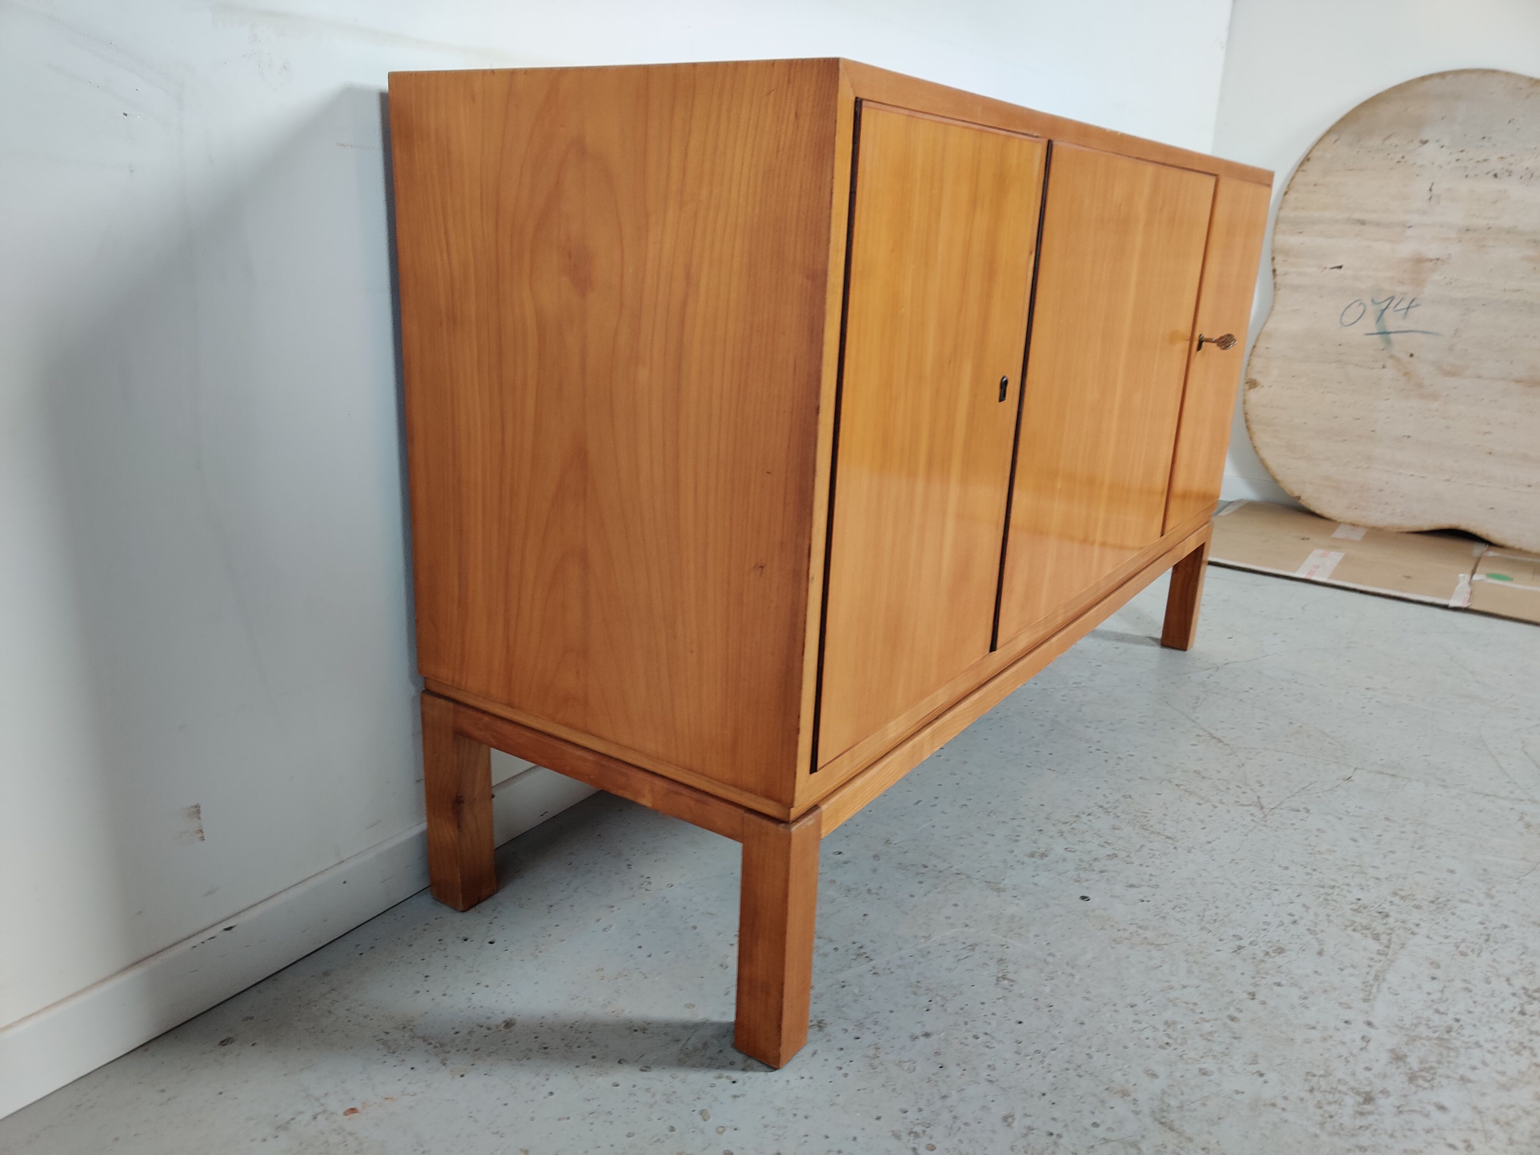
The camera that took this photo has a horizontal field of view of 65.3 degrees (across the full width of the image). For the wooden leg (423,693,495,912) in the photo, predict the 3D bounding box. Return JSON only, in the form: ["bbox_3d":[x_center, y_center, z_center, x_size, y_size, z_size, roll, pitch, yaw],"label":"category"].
[{"bbox_3d":[-0.311,0.220,1.204,0.046,0.225,0.046,13,20,31],"label":"wooden leg"}]

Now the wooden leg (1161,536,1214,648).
[{"bbox_3d":[0.708,0.011,2.036,0.046,0.225,0.046,13,20,31],"label":"wooden leg"}]

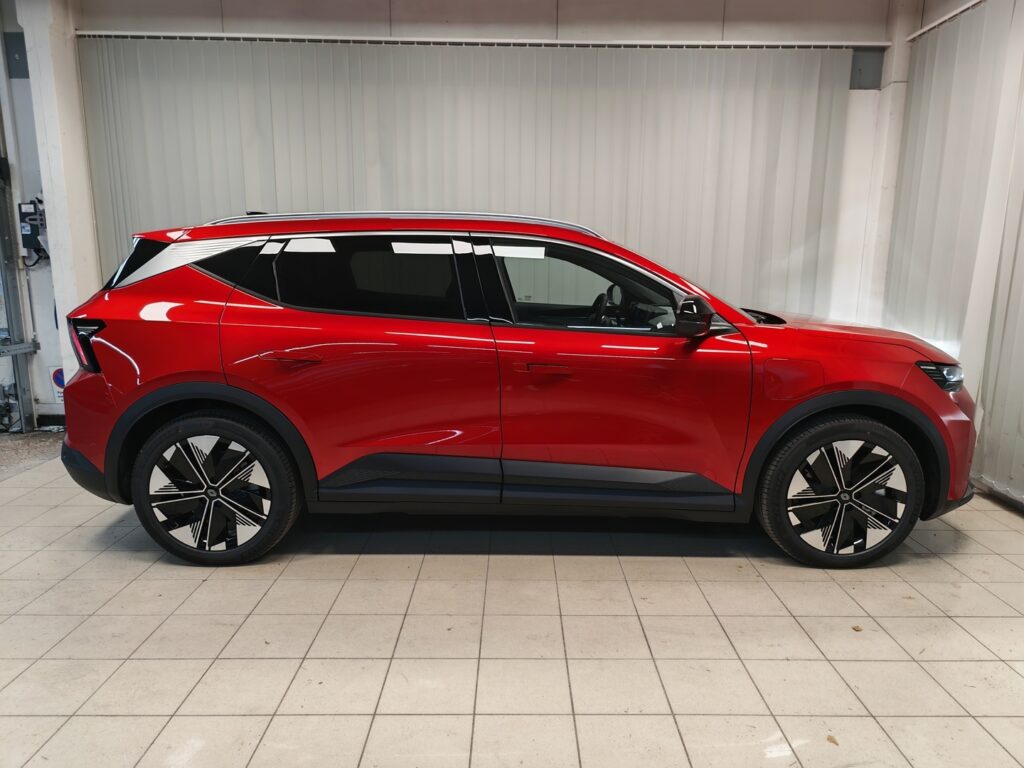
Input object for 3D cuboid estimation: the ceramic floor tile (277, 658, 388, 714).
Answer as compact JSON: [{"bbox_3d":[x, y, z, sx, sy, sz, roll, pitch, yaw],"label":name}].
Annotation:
[{"bbox_3d":[-0.563,0.970,2.183,0.298,0.010,0.298,0,9,0],"label":"ceramic floor tile"}]

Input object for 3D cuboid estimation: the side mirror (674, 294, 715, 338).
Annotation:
[{"bbox_3d":[0.768,-0.288,2.848,0.135,0.169,0.230,0,9,0],"label":"side mirror"}]

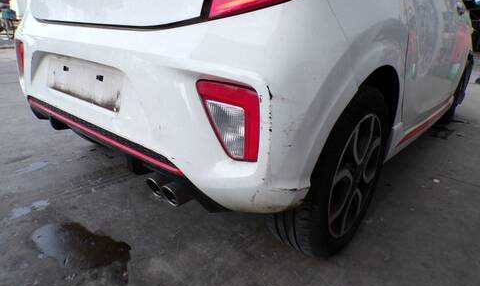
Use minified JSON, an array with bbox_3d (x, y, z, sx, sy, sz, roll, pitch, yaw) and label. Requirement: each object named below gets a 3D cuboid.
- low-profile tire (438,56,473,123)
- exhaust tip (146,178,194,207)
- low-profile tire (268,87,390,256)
[{"bbox_3d":[1.873,-0.470,2.964,0.195,0.580,0.580,18,25,36],"label":"low-profile tire"},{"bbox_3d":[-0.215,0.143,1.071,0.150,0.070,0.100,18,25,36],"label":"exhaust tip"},{"bbox_3d":[0.339,0.097,1.207,0.195,0.580,0.580,18,25,36],"label":"low-profile tire"}]

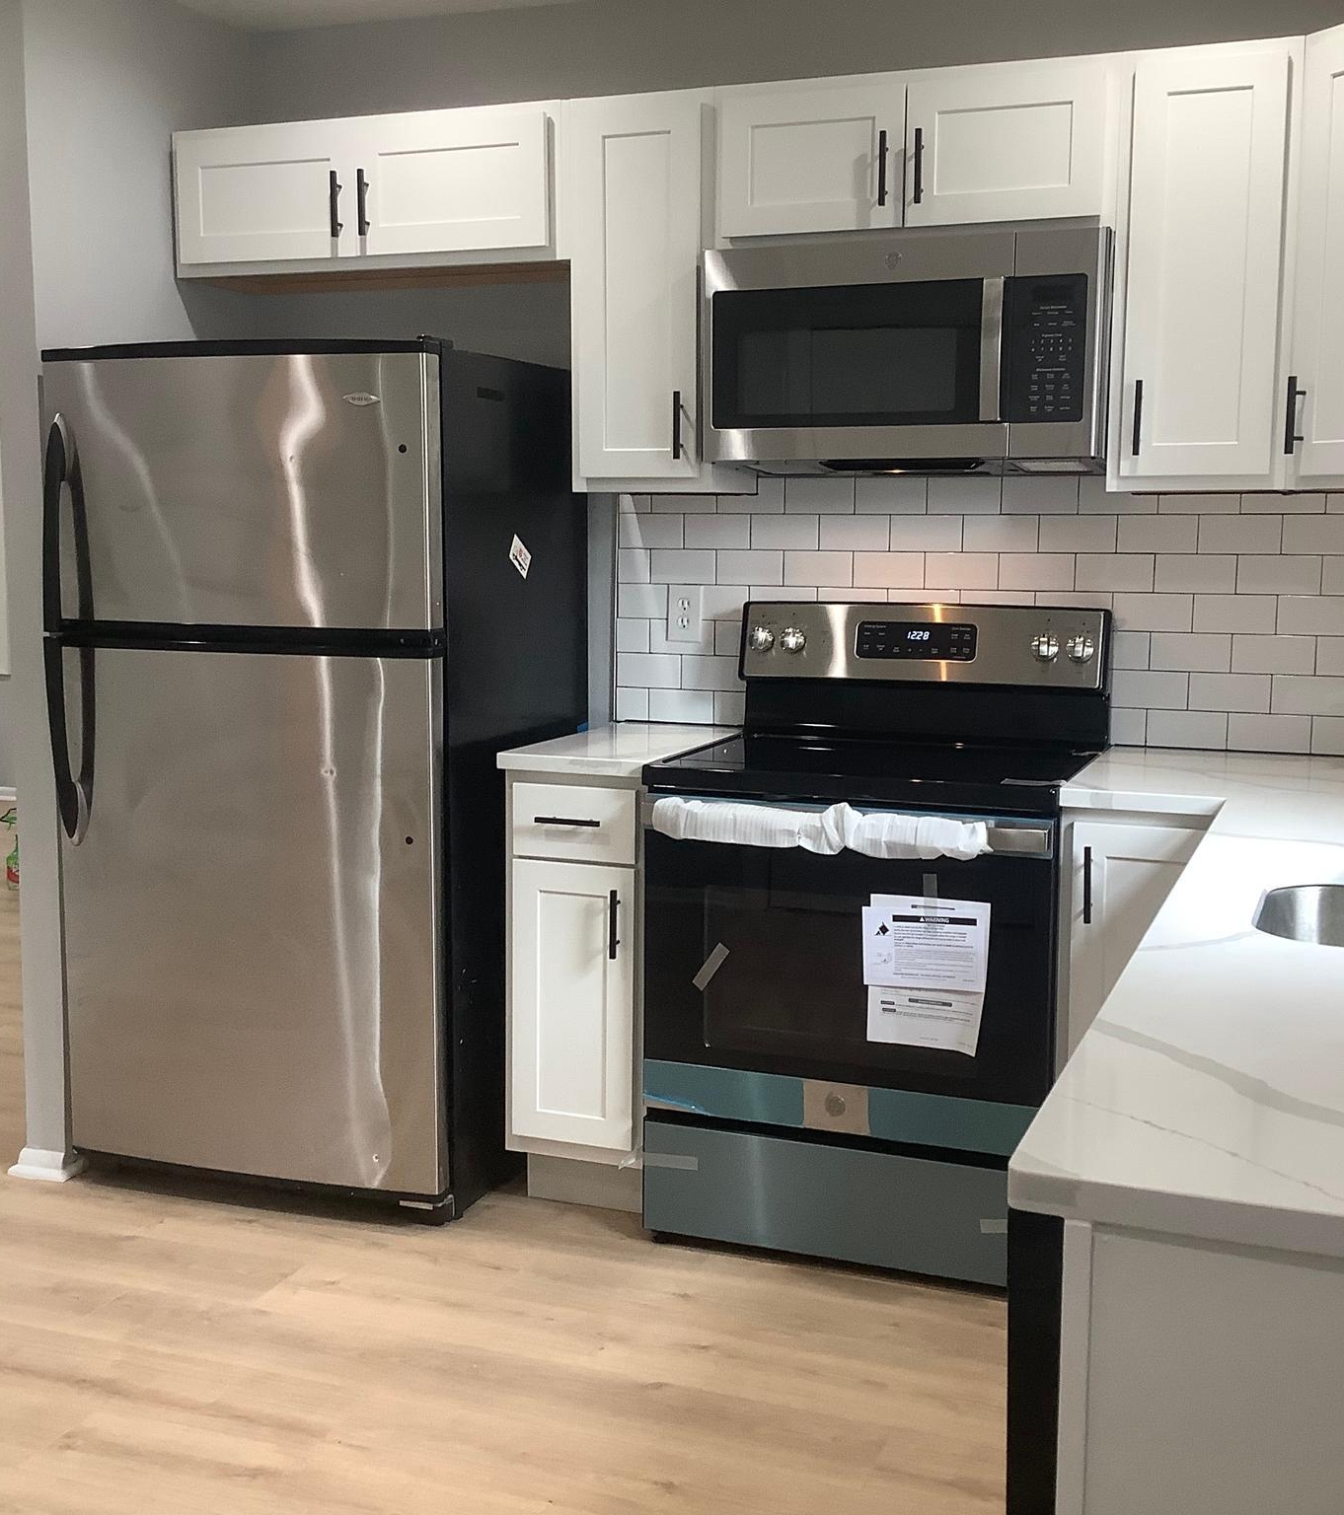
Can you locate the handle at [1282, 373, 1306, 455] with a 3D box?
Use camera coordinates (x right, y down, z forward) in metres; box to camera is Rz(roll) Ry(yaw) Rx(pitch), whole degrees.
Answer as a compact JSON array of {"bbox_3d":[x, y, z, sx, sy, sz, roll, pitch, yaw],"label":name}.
[{"bbox_3d":[1.077,-0.589,3.121,0.034,0.131,0.012,-3,8,-24],"label":"handle"}]

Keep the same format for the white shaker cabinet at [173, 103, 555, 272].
[{"bbox_3d":[-0.600,-1.188,3.893,0.906,0.309,0.327,3,8,20],"label":"white shaker cabinet"}]

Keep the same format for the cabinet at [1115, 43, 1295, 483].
[{"bbox_3d":[0.990,-0.879,3.339,0.312,0.771,0.327,3,8,20],"label":"cabinet"}]

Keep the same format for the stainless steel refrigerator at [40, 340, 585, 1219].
[{"bbox_3d":[-0.714,0.014,3.800,0.843,1.690,0.765,3,8,20],"label":"stainless steel refrigerator"}]

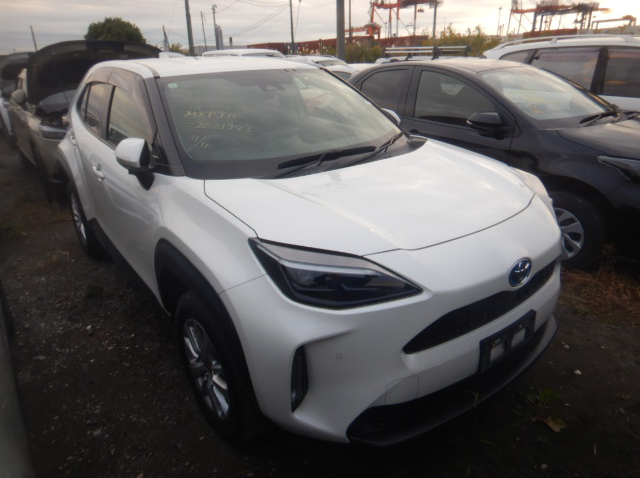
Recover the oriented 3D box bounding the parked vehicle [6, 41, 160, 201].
[{"bbox_3d":[-3.621,-1.961,6.818,1.760,1.780,4.250,-18,27,-34],"label":"parked vehicle"}]

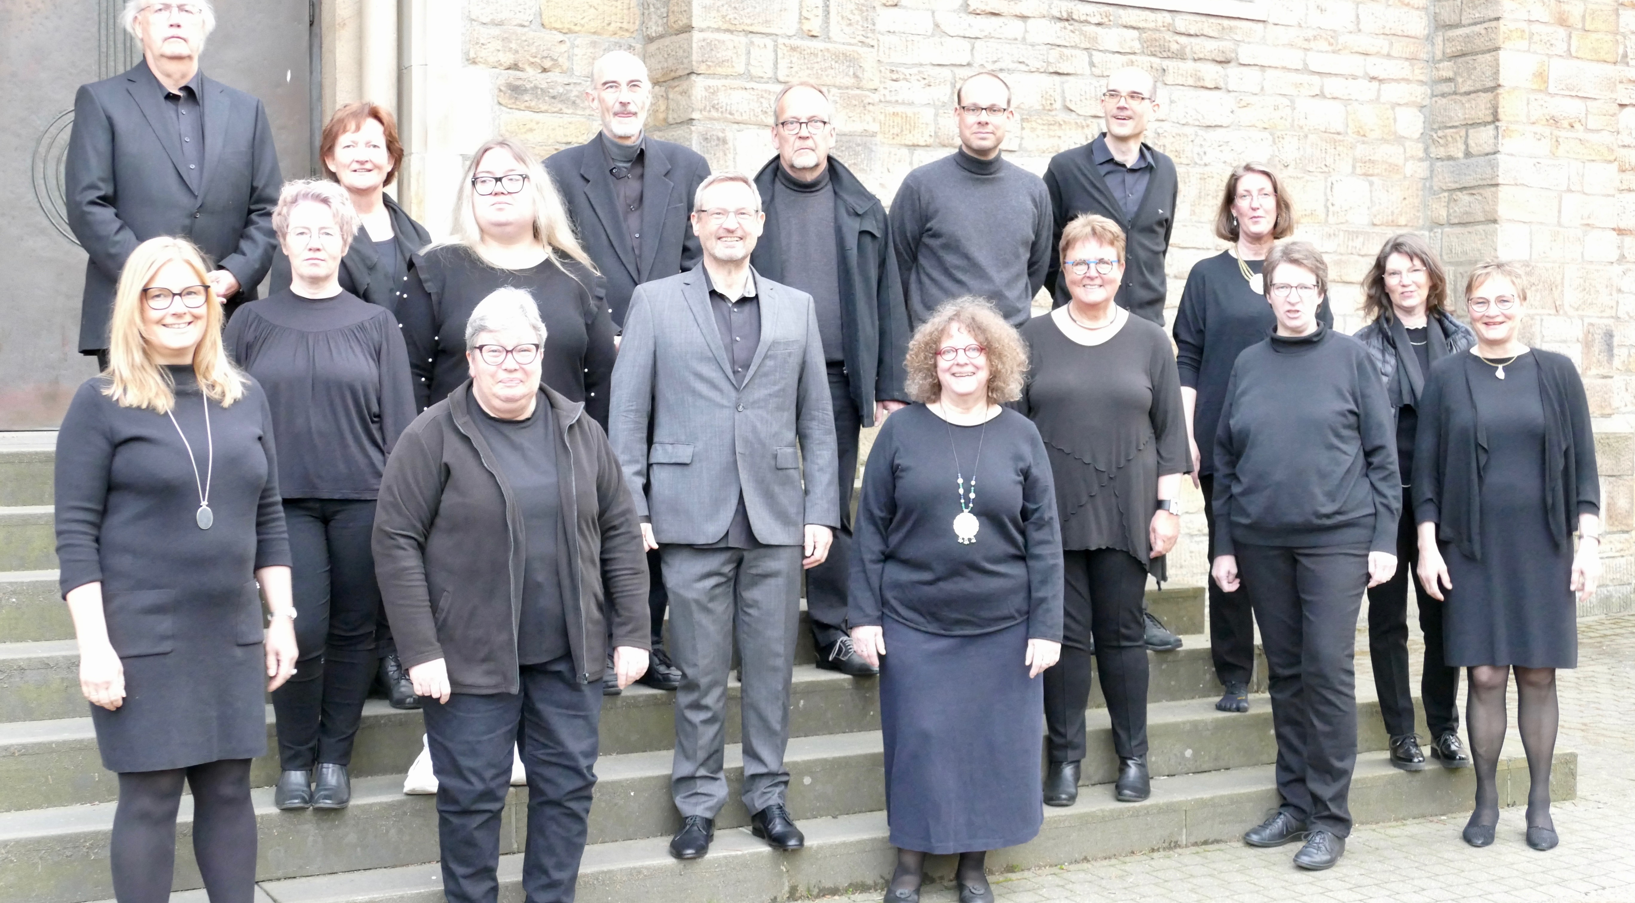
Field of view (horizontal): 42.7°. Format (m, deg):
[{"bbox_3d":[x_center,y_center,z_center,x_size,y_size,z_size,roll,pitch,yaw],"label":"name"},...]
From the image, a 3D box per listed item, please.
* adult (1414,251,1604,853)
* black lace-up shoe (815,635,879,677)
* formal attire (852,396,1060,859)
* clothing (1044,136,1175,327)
[{"bbox_3d":[1.992,0.300,6.060,0.520,1.680,0.310,0,2,15],"label":"adult"},{"bbox_3d":[0.110,0.601,6.233,0.105,0.115,0.280,-2,3,-37],"label":"black lace-up shoe"},{"bbox_3d":[0.358,0.463,5.398,0.540,1.157,0.380,0,2,0],"label":"formal attire"},{"bbox_3d":[0.938,-0.686,6.746,0.470,0.662,0.280,-1,2,-20],"label":"clothing"}]

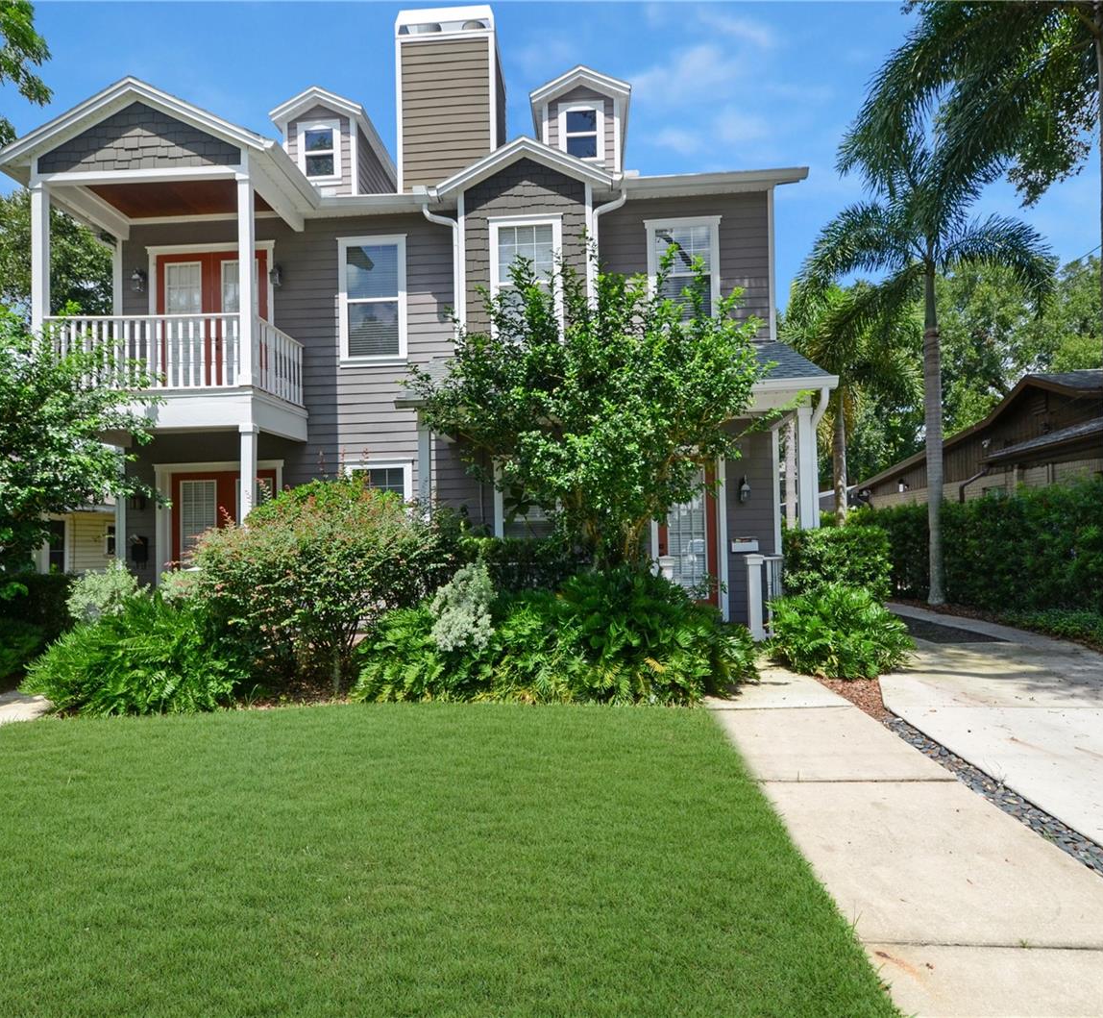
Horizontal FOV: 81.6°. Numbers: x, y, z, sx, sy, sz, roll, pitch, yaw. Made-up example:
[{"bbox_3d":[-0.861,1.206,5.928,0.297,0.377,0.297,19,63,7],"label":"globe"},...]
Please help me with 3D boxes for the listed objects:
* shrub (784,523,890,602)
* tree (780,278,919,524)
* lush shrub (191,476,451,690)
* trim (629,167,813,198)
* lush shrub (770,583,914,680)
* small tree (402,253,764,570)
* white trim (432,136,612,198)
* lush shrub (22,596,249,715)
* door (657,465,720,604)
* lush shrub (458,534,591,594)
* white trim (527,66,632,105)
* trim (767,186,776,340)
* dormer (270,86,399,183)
[{"bbox_3d":[3.418,0.940,7.670,1.300,1.440,1.050,-1,-1,3],"label":"shrub"},{"bbox_3d":[6.808,-1.799,14.680,3.600,7.160,3.600,-1,-1,3],"label":"tree"},{"bbox_3d":[-2.536,0.717,7.032,2.666,2.171,2.200,-1,-1,4],"label":"lush shrub"},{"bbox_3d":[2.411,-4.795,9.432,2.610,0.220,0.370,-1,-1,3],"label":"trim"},{"bbox_3d":[3.076,1.244,6.858,1.422,0.881,1.350,-1,-1,4],"label":"lush shrub"},{"bbox_3d":[0.390,-0.547,7.100,3.930,4.581,3.200,-1,-1,4],"label":"small tree"},{"bbox_3d":[-0.415,-5.054,9.446,2.620,0.850,0.300,-1,-1,3],"label":"white trim"},{"bbox_3d":[-4.036,1.353,6.363,2.150,0.930,1.500,-1,-1,3],"label":"lush shrub"},{"bbox_3d":[2.079,0.489,9.790,0.915,2.440,0.060,-1,-1,4],"label":"door"},{"bbox_3d":[-0.344,1.045,7.810,1.670,1.330,0.800,-1,-1,3],"label":"lush shrub"},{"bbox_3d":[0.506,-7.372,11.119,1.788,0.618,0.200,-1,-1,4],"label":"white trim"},{"bbox_3d":[3.365,-3.740,9.738,0.140,2.361,0.070,-1,-1,4],"label":"trim"},{"bbox_3d":[-3.998,-6.368,12.521,1.660,1.900,2.980,-1,-1,3],"label":"dormer"}]

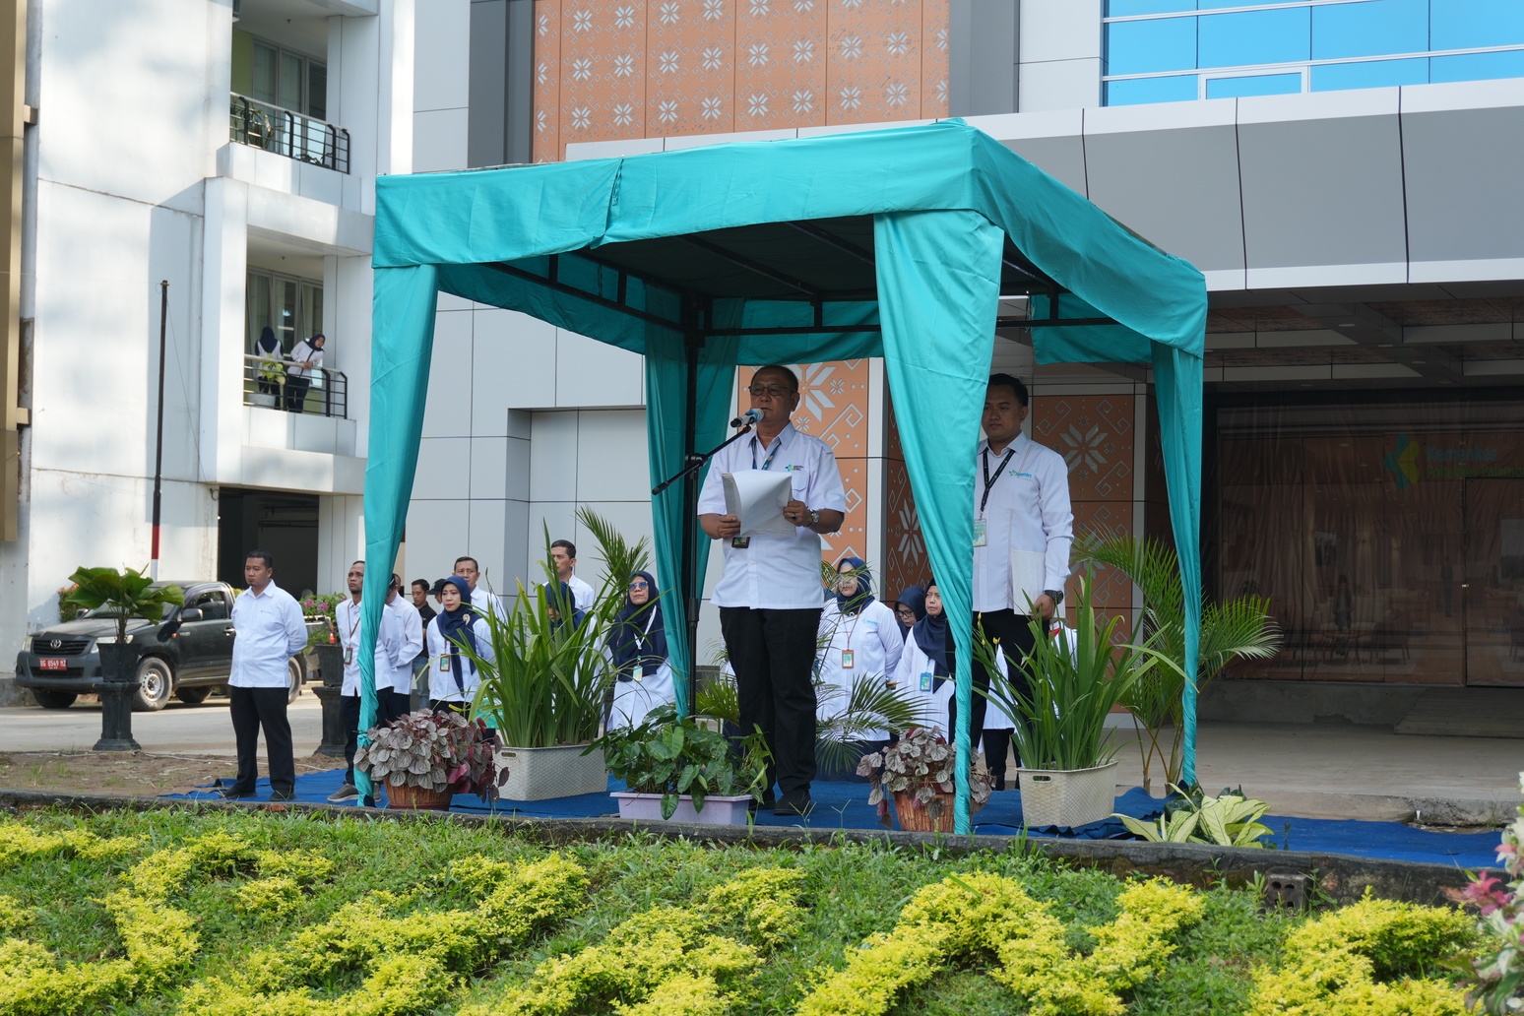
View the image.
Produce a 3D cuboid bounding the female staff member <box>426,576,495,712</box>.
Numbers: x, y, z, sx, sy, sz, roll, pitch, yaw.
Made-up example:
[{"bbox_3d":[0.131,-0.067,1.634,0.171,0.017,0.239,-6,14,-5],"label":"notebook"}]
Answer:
[{"bbox_3d":[-2.091,1.260,17.963,0.450,1.570,0.290,0,-2,26],"label":"female staff member"}]

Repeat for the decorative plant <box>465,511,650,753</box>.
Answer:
[{"bbox_3d":[-0.815,0.478,10.250,0.700,0.920,0.600,1,-2,0],"label":"decorative plant"}]

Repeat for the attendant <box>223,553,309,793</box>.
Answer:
[{"bbox_3d":[-3.439,1.145,17.769,0.560,1.700,0.420,0,-2,30],"label":"attendant"}]

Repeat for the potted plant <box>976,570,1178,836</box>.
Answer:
[{"bbox_3d":[1.137,0.687,9.433,0.720,0.930,0.620,1,-2,0],"label":"potted plant"}]

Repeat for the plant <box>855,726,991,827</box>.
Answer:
[{"bbox_3d":[0.585,0.974,9.300,0.500,0.380,0.460,1,-2,0],"label":"plant"}]

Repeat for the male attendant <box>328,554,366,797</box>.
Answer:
[{"bbox_3d":[-2.763,1.201,17.965,0.460,1.670,0.310,-1,-3,30],"label":"male attendant"}]

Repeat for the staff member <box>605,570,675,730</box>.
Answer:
[{"bbox_3d":[-0.845,1.231,17.971,0.500,1.600,0.380,0,-2,27],"label":"staff member"}]

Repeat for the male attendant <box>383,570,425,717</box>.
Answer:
[{"bbox_3d":[-2.664,1.255,18.664,0.460,1.620,0.300,0,-3,28],"label":"male attendant"}]

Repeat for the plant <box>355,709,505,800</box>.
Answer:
[{"bbox_3d":[-1.278,0.955,9.950,0.540,0.350,0.480,0,-2,8],"label":"plant"}]

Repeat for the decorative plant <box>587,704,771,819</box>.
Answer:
[{"bbox_3d":[-0.312,0.933,9.450,0.620,0.450,0.380,0,-2,18],"label":"decorative plant"}]

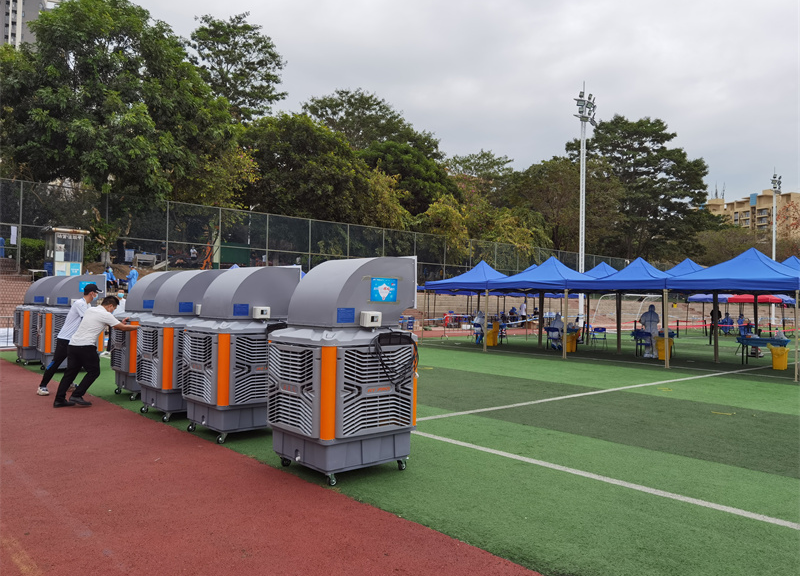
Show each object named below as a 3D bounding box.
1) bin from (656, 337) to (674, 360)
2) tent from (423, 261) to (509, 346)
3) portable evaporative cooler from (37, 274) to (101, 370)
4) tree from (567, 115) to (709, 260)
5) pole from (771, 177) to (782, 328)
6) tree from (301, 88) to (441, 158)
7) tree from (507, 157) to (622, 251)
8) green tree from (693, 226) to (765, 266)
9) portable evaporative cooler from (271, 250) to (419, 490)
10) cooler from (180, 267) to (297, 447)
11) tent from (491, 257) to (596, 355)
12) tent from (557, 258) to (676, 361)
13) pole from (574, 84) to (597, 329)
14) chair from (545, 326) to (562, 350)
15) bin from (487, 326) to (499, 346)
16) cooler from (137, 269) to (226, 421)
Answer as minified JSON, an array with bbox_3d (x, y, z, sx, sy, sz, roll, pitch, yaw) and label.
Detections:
[{"bbox_3d":[7.978,1.815,18.777,0.440,0.670,0.420,2,-2,-42],"label":"bin"},{"bbox_3d":[2.983,0.558,22.465,3.000,3.090,3.000,2,-1,-42],"label":"tent"},{"bbox_3d":[-7.076,0.745,13.463,1.170,2.080,1.110,2,-1,-41],"label":"portable evaporative cooler"},{"bbox_3d":[27.500,-9.742,72.252,16.000,21.000,16.000,1,-1,0],"label":"tree"},{"bbox_3d":[36.628,-4.068,60.688,1.600,15.150,0.800,2,-1,-42],"label":"pole"},{"bbox_3d":[-2.848,-10.036,60.242,14.000,18.800,14.000,1,-1,0],"label":"tree"},{"bbox_3d":[15.197,-5.995,58.000,10.800,12.400,10.000,1,-1,0],"label":"tree"},{"bbox_3d":[41.062,-3.688,78.000,9.000,8.000,8.500,1,-1,0],"label":"green tree"},{"bbox_3d":[-0.516,0.683,5.863,1.100,2.000,1.070,2,-2,-40],"label":"portable evaporative cooler"},{"bbox_3d":[-1.819,0.690,7.337,1.100,2.000,1.070,2,-2,-42],"label":"cooler"},{"bbox_3d":[4.957,0.535,20.248,3.000,3.130,3.000,2,-1,-42],"label":"tent"},{"bbox_3d":[6.930,0.601,18.029,3.000,2.990,3.000,2,-1,-42],"label":"tent"},{"bbox_3d":[11.488,-5.130,38.688,1.600,15.230,0.800,2,-1,-42],"label":"pole"},{"bbox_3d":[5.225,1.712,21.200,0.470,0.820,0.500,0,-1,27],"label":"chair"},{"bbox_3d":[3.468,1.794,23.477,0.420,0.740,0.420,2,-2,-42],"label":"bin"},{"bbox_3d":[-2.795,0.694,8.396,1.100,2.000,1.070,2,-2,-41],"label":"cooler"}]

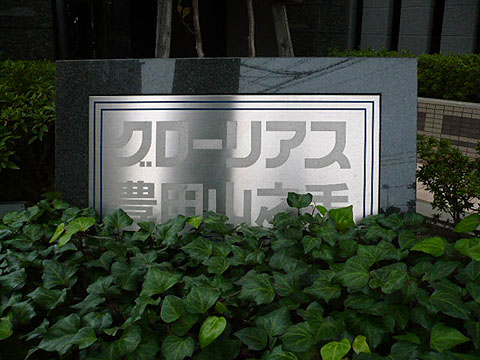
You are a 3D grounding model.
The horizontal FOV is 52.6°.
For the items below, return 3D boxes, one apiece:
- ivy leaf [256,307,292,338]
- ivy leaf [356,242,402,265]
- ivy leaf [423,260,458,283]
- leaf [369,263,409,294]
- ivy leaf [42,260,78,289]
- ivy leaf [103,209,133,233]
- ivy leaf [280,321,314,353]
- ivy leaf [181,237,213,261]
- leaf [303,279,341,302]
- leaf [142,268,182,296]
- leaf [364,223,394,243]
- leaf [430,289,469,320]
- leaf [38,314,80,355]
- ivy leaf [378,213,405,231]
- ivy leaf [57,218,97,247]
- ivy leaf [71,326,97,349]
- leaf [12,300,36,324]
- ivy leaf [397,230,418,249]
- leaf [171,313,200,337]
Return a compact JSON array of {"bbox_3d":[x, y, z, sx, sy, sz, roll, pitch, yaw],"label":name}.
[{"bbox_3d":[0.085,0.343,1.171,0.085,0.025,0.094,10,43,11],"label":"ivy leaf"},{"bbox_3d":[0.361,0.187,1.260,0.116,0.018,0.103,8,29,15],"label":"ivy leaf"},{"bbox_3d":[0.599,0.273,1.450,0.112,0.025,0.065,-12,46,-11],"label":"ivy leaf"},{"bbox_3d":[0.417,0.271,1.348,0.143,0.030,0.079,-18,43,-20],"label":"leaf"},{"bbox_3d":[-0.525,0.277,1.420,0.107,0.025,0.082,35,63,21],"label":"ivy leaf"},{"bbox_3d":[-0.352,0.116,1.395,0.084,0.078,0.017,-3,-24,5],"label":"ivy leaf"},{"bbox_3d":[0.132,0.364,1.122,0.076,0.022,0.074,0,42,0],"label":"ivy leaf"},{"bbox_3d":[-0.115,0.181,1.287,0.087,0.016,0.081,4,42,13],"label":"ivy leaf"},{"bbox_3d":[0.225,0.305,1.340,0.103,0.025,0.069,-4,45,-4],"label":"leaf"},{"bbox_3d":[-0.223,0.275,1.333,0.117,0.028,0.090,-16,43,-18],"label":"leaf"},{"bbox_3d":[0.380,0.145,1.323,0.080,0.016,0.080,-10,32,-16],"label":"leaf"},{"bbox_3d":[0.555,0.328,1.280,0.099,0.025,0.082,27,46,15],"label":"leaf"},{"bbox_3d":[-0.378,0.322,1.017,0.093,0.020,0.094,-20,34,-9],"label":"leaf"},{"bbox_3d":[0.527,0.141,1.699,0.091,0.018,0.072,5,49,4],"label":"ivy leaf"},{"bbox_3d":[-0.525,0.163,1.551,0.141,0.030,0.068,-40,49,-25],"label":"ivy leaf"},{"bbox_3d":[-0.347,0.349,1.077,0.056,0.020,0.046,-7,47,-7],"label":"ivy leaf"},{"bbox_3d":[-0.555,0.341,1.250,0.062,0.030,0.058,11,49,2],"label":"leaf"},{"bbox_3d":[0.583,0.206,1.680,0.065,0.020,0.068,7,53,5],"label":"ivy leaf"},{"bbox_3d":[-0.134,0.356,1.201,0.061,0.022,0.072,8,46,8],"label":"leaf"}]

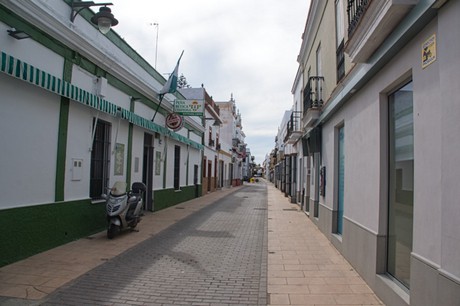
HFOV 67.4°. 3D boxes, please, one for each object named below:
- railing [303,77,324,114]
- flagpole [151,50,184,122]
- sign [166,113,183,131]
[{"bbox_3d":[2.703,-1.769,11.197,0.410,0.940,1.700,1,-3,6],"label":"railing"},{"bbox_3d":[-2.232,-2.476,13.010,0.400,2.965,0.200,24,-1,6],"label":"flagpole"},{"bbox_3d":[-2.309,-1.317,14.500,0.700,0.700,0.280,1,-3,6],"label":"sign"}]

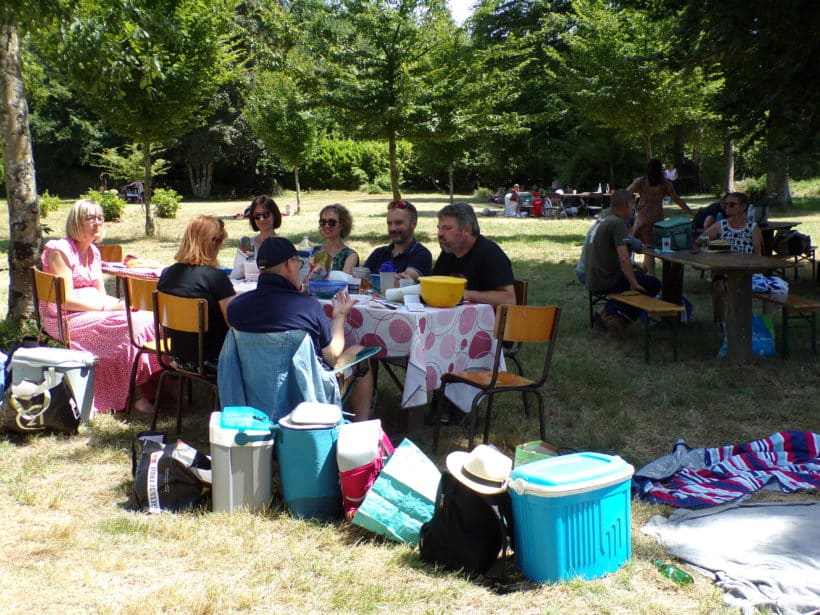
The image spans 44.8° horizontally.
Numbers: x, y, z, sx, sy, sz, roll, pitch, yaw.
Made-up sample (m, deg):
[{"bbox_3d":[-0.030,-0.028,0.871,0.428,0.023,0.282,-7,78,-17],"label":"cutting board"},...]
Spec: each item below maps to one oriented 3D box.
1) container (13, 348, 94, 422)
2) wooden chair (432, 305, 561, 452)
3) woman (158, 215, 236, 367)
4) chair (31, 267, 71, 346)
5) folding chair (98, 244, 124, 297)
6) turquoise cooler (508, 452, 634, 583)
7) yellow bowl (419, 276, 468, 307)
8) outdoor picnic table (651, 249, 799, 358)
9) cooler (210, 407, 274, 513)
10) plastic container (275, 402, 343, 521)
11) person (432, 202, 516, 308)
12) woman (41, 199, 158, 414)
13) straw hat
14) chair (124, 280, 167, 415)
[{"bbox_3d":[-2.060,0.450,5.770,0.390,0.360,0.310,2,8,16],"label":"container"},{"bbox_3d":[0.414,0.387,5.033,0.420,0.820,0.470,-6,10,-36],"label":"wooden chair"},{"bbox_3d":[-0.962,0.112,5.250,0.500,1.220,0.750,8,11,39],"label":"woman"},{"bbox_3d":[-2.141,0.192,6.427,0.470,0.820,0.420,-7,11,-42],"label":"chair"},{"bbox_3d":[-2.792,-0.094,8.475,0.440,0.820,0.480,2,8,15],"label":"folding chair"},{"bbox_3d":[0.600,0.790,3.772,0.440,0.375,0.260,-5,11,-36],"label":"turquoise cooler"},{"bbox_3d":[0.175,-0.096,5.459,0.262,0.150,0.262,0,8,0],"label":"yellow bowl"},{"bbox_3d":[2.700,-0.093,8.943,0.820,0.770,2.200,0,8,-3],"label":"outdoor picnic table"},{"bbox_3d":[-0.752,0.666,4.485,0.240,0.420,0.250,-4,9,-25],"label":"cooler"},{"bbox_3d":[-0.415,0.668,4.251,0.265,0.440,0.265,2,9,5],"label":"plastic container"},{"bbox_3d":[0.329,0.046,5.651,0.750,1.270,0.550,-8,12,-44],"label":"person"},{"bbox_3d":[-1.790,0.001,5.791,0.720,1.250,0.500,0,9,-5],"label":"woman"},{"bbox_3d":[0.282,0.597,3.760,0.275,0.125,0.250,24,25,9],"label":"straw hat"},{"bbox_3d":[-1.384,0.262,5.930,0.470,0.820,0.420,-8,11,-44],"label":"chair"}]

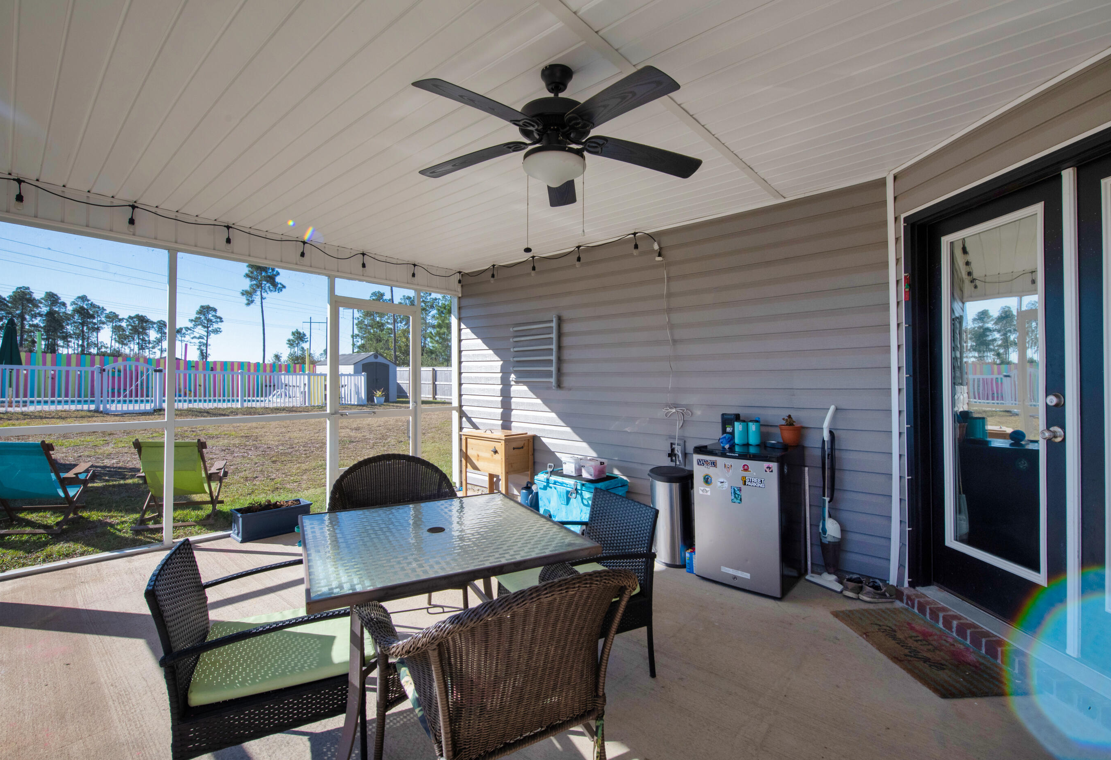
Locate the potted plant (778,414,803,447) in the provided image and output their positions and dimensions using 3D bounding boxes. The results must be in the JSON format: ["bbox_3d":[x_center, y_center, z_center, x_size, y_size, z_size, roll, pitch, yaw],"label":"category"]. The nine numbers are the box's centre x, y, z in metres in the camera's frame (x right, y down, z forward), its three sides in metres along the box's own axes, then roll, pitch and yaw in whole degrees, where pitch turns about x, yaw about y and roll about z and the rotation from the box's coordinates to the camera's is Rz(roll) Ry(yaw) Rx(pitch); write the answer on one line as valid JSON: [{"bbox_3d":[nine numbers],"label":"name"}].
[{"bbox_3d":[1.545,0.337,3.115,0.145,0.200,0.145,0,-1,42],"label":"potted plant"}]

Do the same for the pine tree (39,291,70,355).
[{"bbox_3d":[-71.800,-5.249,68.000,3.600,14.000,3.600,0,-1,44],"label":"pine tree"}]

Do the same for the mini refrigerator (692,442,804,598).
[{"bbox_3d":[1.281,0.869,3.115,0.530,0.815,0.500,0,0,42],"label":"mini refrigerator"}]

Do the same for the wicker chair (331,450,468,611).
[{"bbox_3d":[-0.800,0.846,2.460,0.660,0.860,0.650,0,0,-27],"label":"wicker chair"}]

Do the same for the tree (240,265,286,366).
[{"bbox_3d":[-36.960,-6.600,60.000,5.000,17.500,5.000,0,0,-32],"label":"tree"}]

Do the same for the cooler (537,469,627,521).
[{"bbox_3d":[0.220,1.078,4.050,0.660,0.450,0.420,0,-1,44],"label":"cooler"}]

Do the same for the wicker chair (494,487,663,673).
[{"bbox_3d":[0.060,0.915,2.157,0.580,0.750,0.570,0,0,-30],"label":"wicker chair"}]

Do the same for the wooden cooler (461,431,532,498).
[{"bbox_3d":[-0.598,0.908,4.880,0.710,0.765,0.430,0,0,42],"label":"wooden cooler"}]

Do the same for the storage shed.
[{"bbox_3d":[-10.800,-0.040,25.700,4.400,2.500,2.480,0,-1,44],"label":"storage shed"}]

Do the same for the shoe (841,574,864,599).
[{"bbox_3d":[1.825,1.224,2.860,0.260,0.100,0.100,0,0,-22],"label":"shoe"}]

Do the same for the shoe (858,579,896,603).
[{"bbox_3d":[1.918,1.242,2.820,0.240,0.105,0.095,0,0,-15],"label":"shoe"}]

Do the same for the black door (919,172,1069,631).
[{"bbox_3d":[2.155,0.131,2.350,0.050,2.030,0.750,0,0,-2],"label":"black door"}]

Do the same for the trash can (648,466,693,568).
[{"bbox_3d":[0.862,0.959,3.368,0.350,0.640,0.320,0,0,0],"label":"trash can"}]

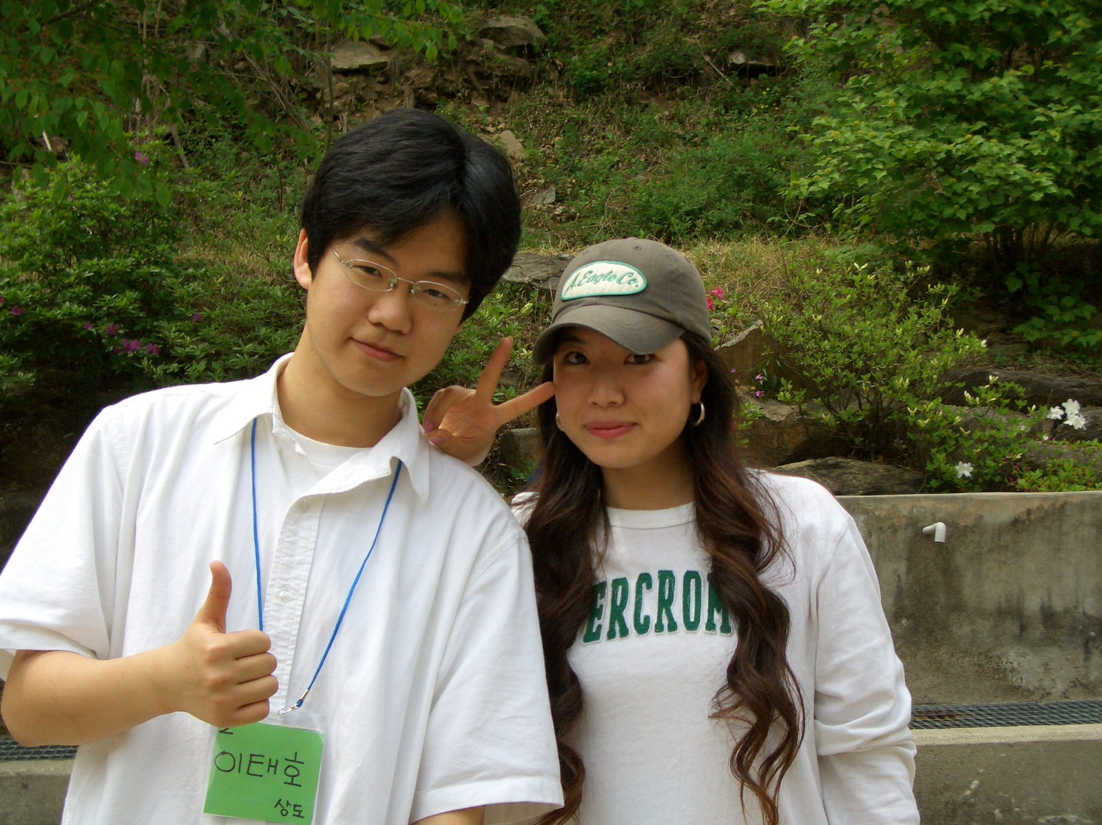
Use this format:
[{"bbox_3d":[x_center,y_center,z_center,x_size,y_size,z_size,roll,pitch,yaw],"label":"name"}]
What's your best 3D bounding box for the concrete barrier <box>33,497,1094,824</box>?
[{"bbox_3d":[0.049,0.843,6.408,4.200,1.084,0.952,-1,0,-5],"label":"concrete barrier"}]

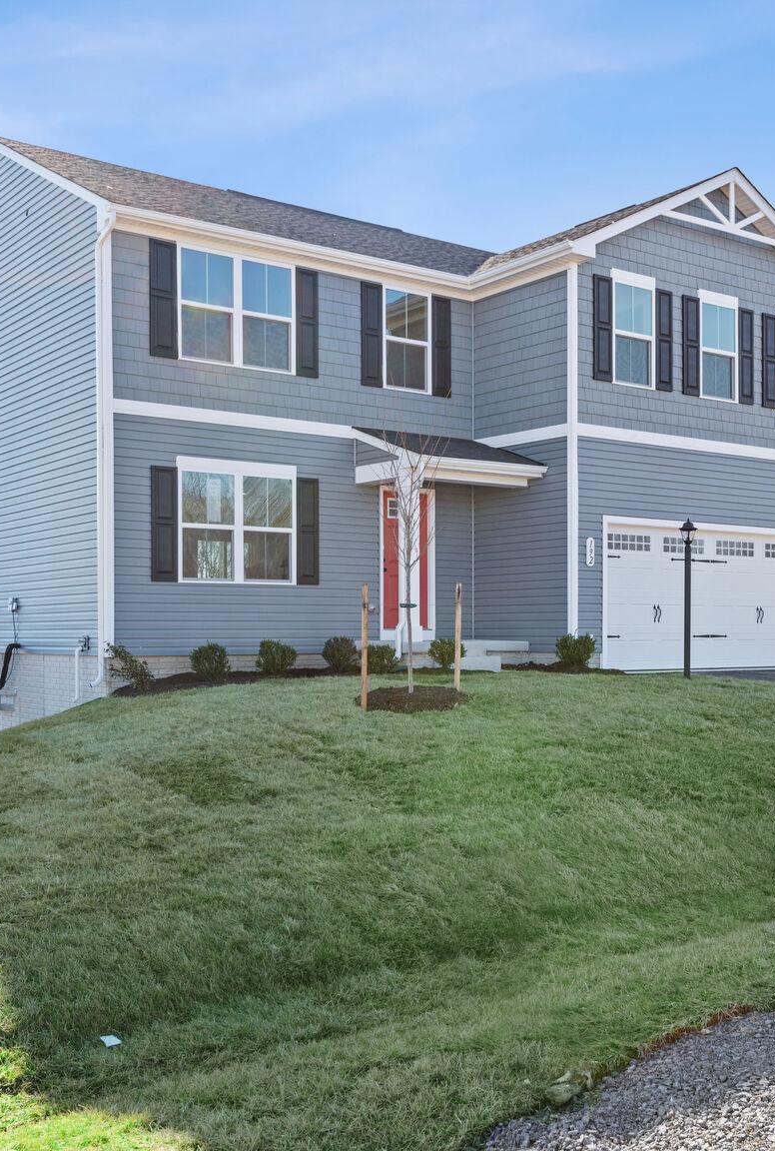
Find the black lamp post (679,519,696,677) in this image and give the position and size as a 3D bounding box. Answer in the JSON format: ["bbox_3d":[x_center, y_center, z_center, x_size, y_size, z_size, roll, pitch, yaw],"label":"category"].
[{"bbox_3d":[3.779,0.292,15.700,0.210,2.000,0.210,0,-2,0],"label":"black lamp post"}]

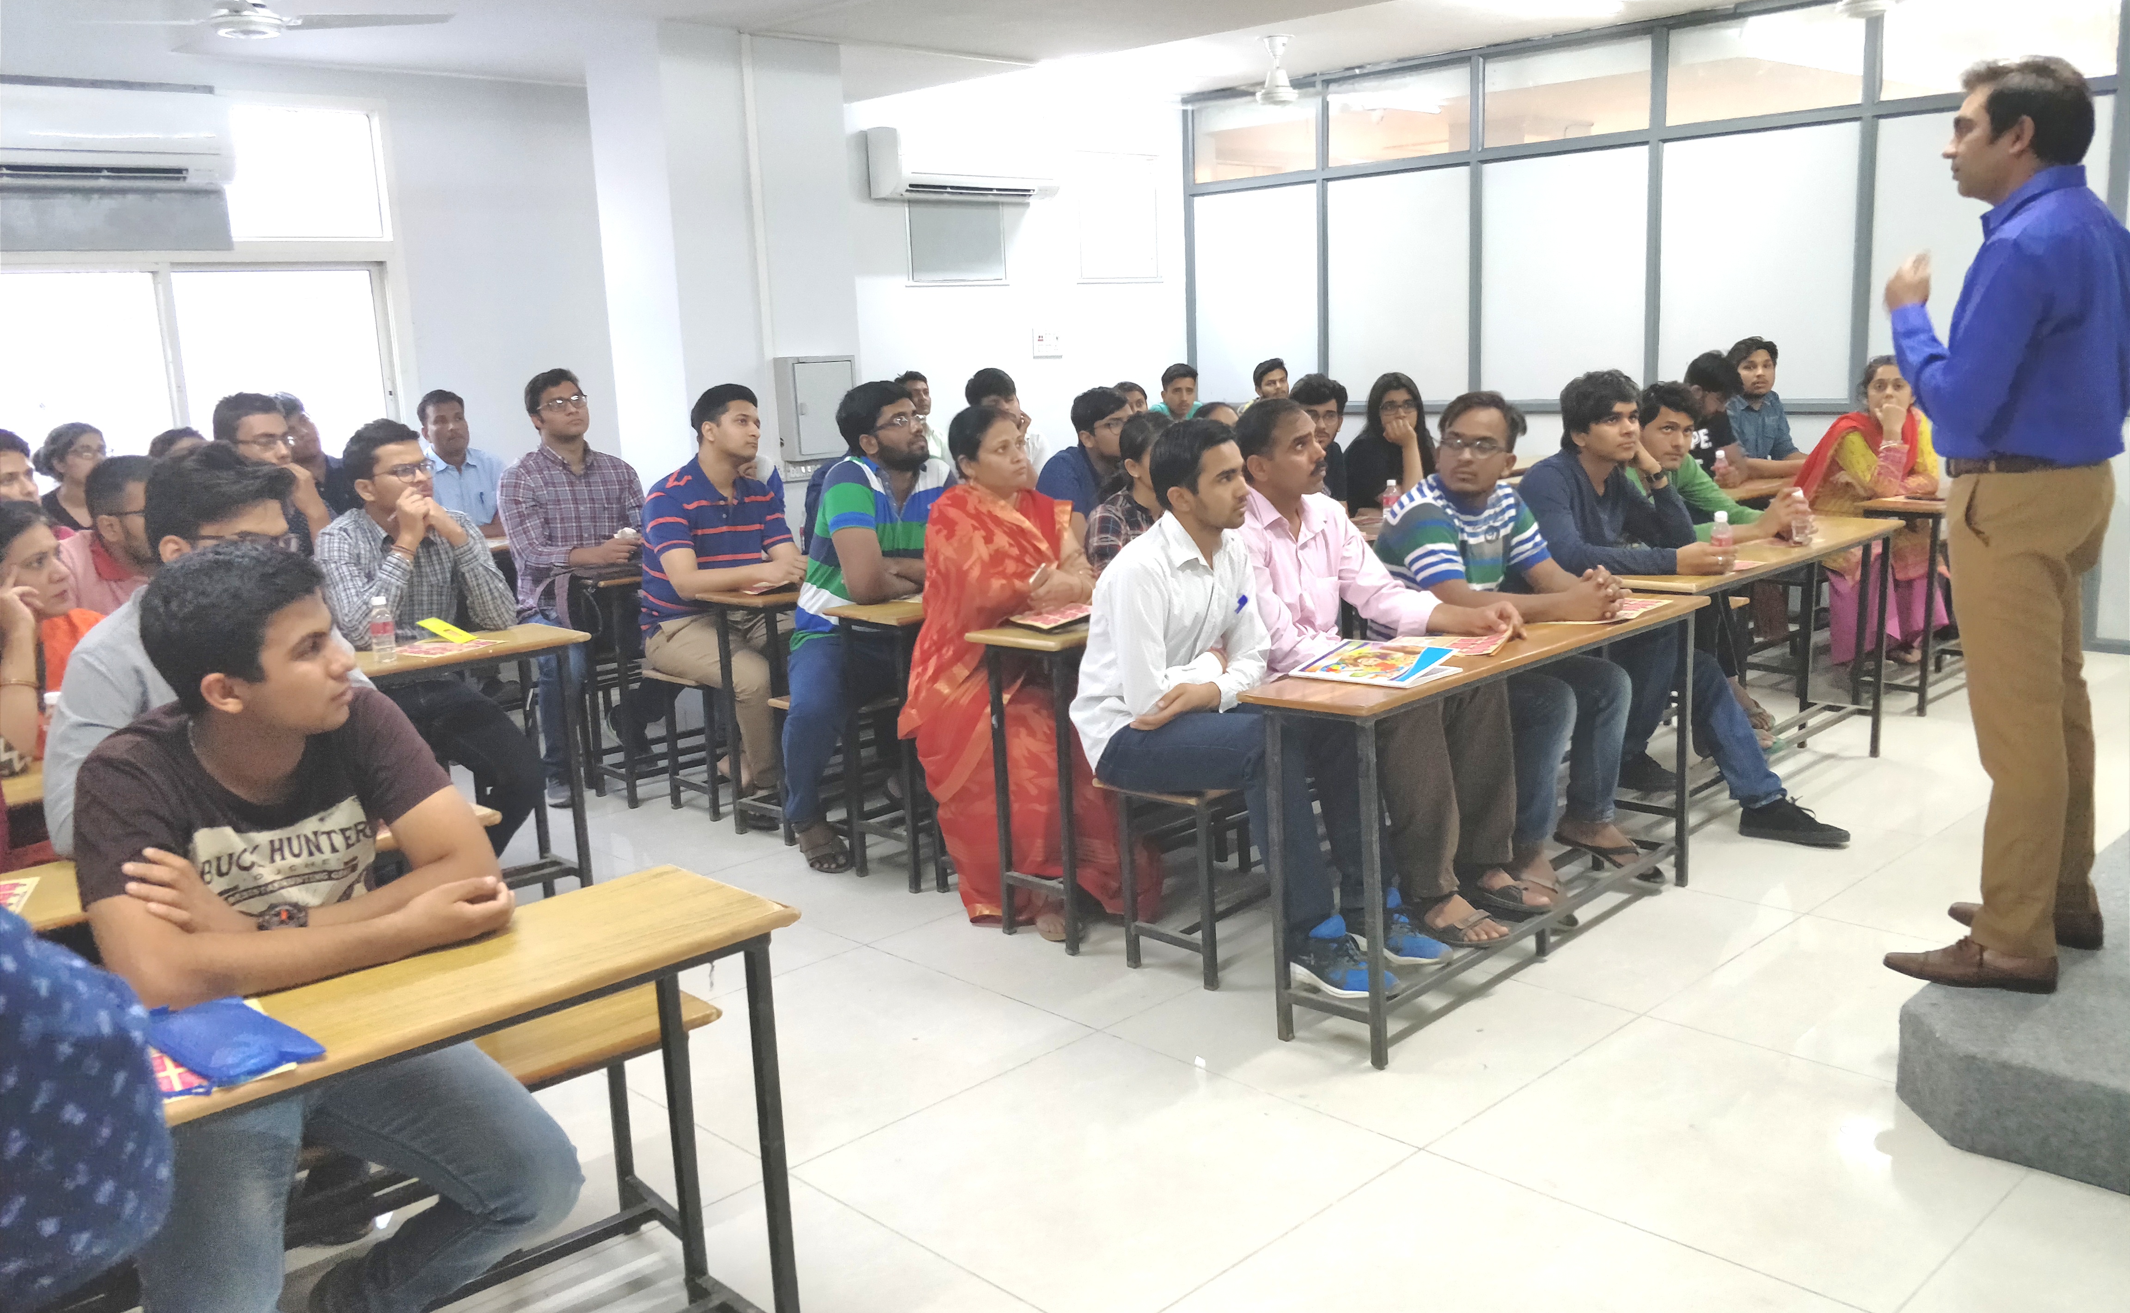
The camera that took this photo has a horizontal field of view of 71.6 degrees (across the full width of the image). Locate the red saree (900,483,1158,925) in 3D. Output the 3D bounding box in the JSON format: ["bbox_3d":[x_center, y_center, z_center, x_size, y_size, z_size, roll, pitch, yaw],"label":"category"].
[{"bbox_3d":[-0.048,0.073,3.836,0.550,1.050,0.750,-13,15,-43],"label":"red saree"}]

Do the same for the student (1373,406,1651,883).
[{"bbox_3d":[1.141,-0.025,3.691,0.580,1.220,0.720,-9,13,-32],"label":"student"}]

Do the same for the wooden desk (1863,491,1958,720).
[{"bbox_3d":[3.505,-0.296,5.787,1.380,0.780,0.320,-14,17,-41],"label":"wooden desk"}]

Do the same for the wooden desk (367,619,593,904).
[{"bbox_3d":[-1.903,0.429,3.816,1.400,0.780,0.330,-14,17,-40],"label":"wooden desk"}]

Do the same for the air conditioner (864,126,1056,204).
[{"bbox_3d":[-0.501,-2.455,7.394,1.000,0.310,0.220,-11,14,-39],"label":"air conditioner"}]

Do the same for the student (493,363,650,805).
[{"bbox_3d":[-1.634,-0.258,4.949,0.550,1.340,0.750,-7,12,-25],"label":"student"}]

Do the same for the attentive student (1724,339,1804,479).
[{"bbox_3d":[2.922,-0.667,6.132,0.500,1.250,0.680,-6,11,-17],"label":"attentive student"}]

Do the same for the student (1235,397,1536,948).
[{"bbox_3d":[0.727,0.038,3.424,0.720,1.260,0.560,8,15,44],"label":"student"}]

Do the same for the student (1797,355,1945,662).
[{"bbox_3d":[3.100,-0.532,5.809,0.520,1.270,0.780,-8,14,-21],"label":"student"}]

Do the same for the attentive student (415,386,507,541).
[{"bbox_3d":[-2.192,-0.302,5.376,0.500,1.270,0.680,-7,12,-25],"label":"attentive student"}]

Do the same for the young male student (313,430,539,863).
[{"bbox_3d":[-1.817,0.033,4.251,0.800,1.350,0.540,9,18,43],"label":"young male student"}]

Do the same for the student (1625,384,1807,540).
[{"bbox_3d":[2.122,-0.289,4.987,0.550,1.260,0.800,-12,16,-34],"label":"student"}]

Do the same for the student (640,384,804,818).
[{"bbox_3d":[-1.092,-0.174,4.955,0.840,1.370,0.500,9,17,42],"label":"student"}]

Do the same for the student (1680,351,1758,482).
[{"bbox_3d":[2.636,-0.583,5.904,0.480,1.210,0.680,-10,13,-33],"label":"student"}]

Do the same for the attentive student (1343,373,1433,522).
[{"bbox_3d":[1.314,-0.489,5.792,0.480,1.200,0.680,-6,12,-21],"label":"attentive student"}]

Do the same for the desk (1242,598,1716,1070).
[{"bbox_3d":[1.038,0.340,3.550,1.460,0.780,0.330,-14,17,-40],"label":"desk"}]

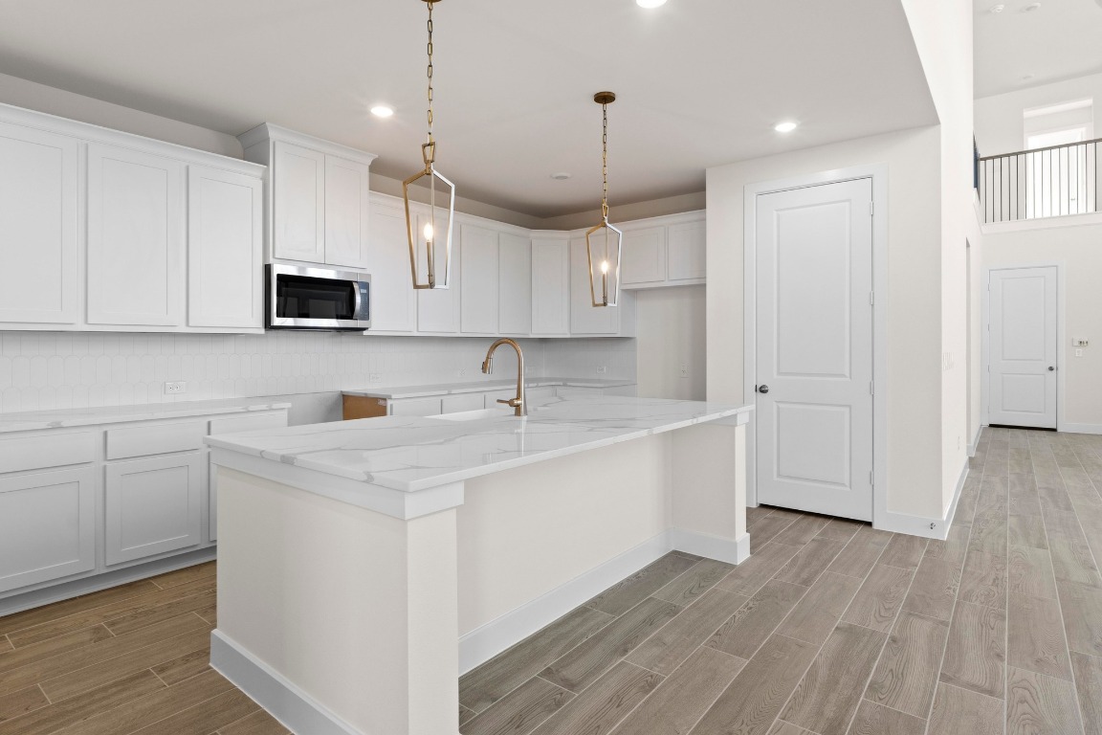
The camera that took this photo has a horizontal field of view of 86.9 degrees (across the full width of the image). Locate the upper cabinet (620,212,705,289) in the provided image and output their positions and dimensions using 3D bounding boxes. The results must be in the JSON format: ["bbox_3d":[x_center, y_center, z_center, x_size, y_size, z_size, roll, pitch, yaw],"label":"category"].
[{"bbox_3d":[1.167,-1.080,5.532,0.990,0.643,0.350,1,2,38],"label":"upper cabinet"}]

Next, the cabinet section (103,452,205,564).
[{"bbox_3d":[-2.351,0.746,3.314,0.550,0.522,0.452,1,2,38],"label":"cabinet section"}]

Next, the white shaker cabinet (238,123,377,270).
[{"bbox_3d":[-1.755,-1.170,4.254,0.448,0.913,0.850,1,2,38],"label":"white shaker cabinet"}]

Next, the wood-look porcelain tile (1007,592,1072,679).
[{"bbox_3d":[2.164,1.175,2.595,0.201,0.010,0.901,1,2,38],"label":"wood-look porcelain tile"}]

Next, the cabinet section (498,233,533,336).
[{"bbox_3d":[-0.488,-0.820,5.926,0.330,1.007,0.502,1,2,38],"label":"cabinet section"}]

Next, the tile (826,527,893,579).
[{"bbox_3d":[1.918,1.148,3.598,0.195,0.010,0.904,2,3,38],"label":"tile"}]

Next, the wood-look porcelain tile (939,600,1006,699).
[{"bbox_3d":[1.845,1.192,2.519,0.200,0.010,0.904,2,3,38],"label":"wood-look porcelain tile"}]

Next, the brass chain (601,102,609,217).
[{"bbox_3d":[0.315,-1.216,3.414,0.038,0.687,0.038,2,3,38],"label":"brass chain"}]

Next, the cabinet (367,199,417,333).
[{"bbox_3d":[-1.401,-0.783,4.766,0.355,1.042,0.496,2,3,38],"label":"cabinet"}]

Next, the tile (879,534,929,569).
[{"bbox_3d":[2.211,1.140,3.631,0.201,0.010,0.773,1,2,38],"label":"tile"}]

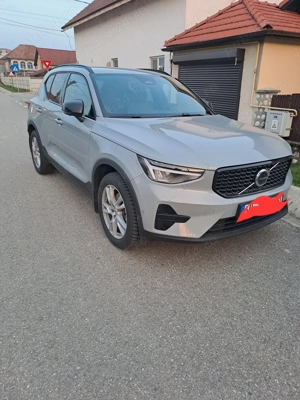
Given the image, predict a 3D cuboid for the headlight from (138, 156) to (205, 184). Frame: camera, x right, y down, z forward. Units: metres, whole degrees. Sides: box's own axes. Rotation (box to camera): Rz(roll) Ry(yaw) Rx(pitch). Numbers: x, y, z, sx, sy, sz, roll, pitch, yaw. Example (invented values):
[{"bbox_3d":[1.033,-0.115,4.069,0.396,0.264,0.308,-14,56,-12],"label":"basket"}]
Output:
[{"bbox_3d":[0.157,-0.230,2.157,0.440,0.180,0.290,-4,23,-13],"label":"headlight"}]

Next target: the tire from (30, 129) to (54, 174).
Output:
[{"bbox_3d":[-1.754,-0.778,4.746,0.240,0.710,0.710,-13,26,-31],"label":"tire"}]

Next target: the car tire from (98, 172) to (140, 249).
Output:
[{"bbox_3d":[-0.226,0.094,2.693,0.235,0.710,0.710,-13,26,-32],"label":"car tire"}]

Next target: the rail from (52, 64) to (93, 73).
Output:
[{"bbox_3d":[-1.046,-1.675,3.721,0.080,0.110,1.540,-13,26,-31],"label":"rail"}]

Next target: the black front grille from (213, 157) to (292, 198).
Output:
[{"bbox_3d":[0.875,-0.181,2.305,0.980,0.260,0.110,-13,26,-31],"label":"black front grille"}]

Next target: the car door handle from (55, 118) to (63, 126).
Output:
[{"bbox_3d":[-1.058,-0.901,3.372,0.060,0.050,0.210,-13,26,-31],"label":"car door handle"}]

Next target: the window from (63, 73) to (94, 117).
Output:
[{"bbox_3d":[-0.725,-1.120,3.078,0.080,0.440,1.000,12,12,-38],"label":"window"}]

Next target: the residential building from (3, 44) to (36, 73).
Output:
[{"bbox_3d":[-21.599,-21.931,48.000,5.200,6.200,5.200,-16,27,-37],"label":"residential building"}]

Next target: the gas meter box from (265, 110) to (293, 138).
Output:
[{"bbox_3d":[2.400,-1.410,5.390,0.230,0.420,0.370,-14,27,-31],"label":"gas meter box"}]

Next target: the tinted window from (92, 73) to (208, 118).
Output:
[{"bbox_3d":[-0.054,-1.293,3.415,1.400,0.150,0.860,-13,59,-32],"label":"tinted window"}]

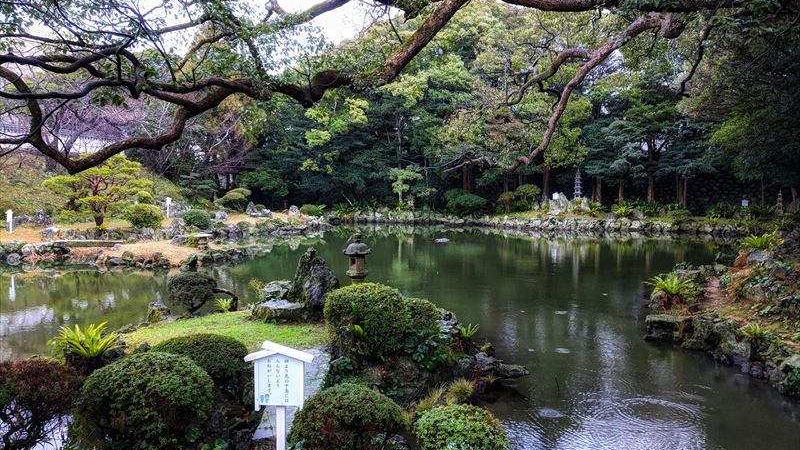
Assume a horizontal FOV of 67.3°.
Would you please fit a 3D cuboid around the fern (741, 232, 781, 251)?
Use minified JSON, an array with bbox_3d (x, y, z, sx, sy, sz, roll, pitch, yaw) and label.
[{"bbox_3d":[8.699,0.398,14.500,0.965,0.483,0.850,0,3,0],"label":"fern"}]

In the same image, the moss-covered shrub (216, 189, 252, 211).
[{"bbox_3d":[-9.199,-1.400,33.000,1.977,1.318,1.700,0,3,0],"label":"moss-covered shrub"}]

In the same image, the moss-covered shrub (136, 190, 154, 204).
[{"bbox_3d":[-10.800,-1.188,25.500,0.764,0.637,0.750,0,3,0],"label":"moss-covered shrub"}]

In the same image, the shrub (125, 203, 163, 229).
[{"bbox_3d":[-9.604,-0.318,22.500,1.423,0.974,1.300,0,3,0],"label":"shrub"}]

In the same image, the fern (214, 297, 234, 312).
[{"bbox_3d":[-2.775,1.257,9.500,0.316,0.221,0.320,0,3,0],"label":"fern"}]

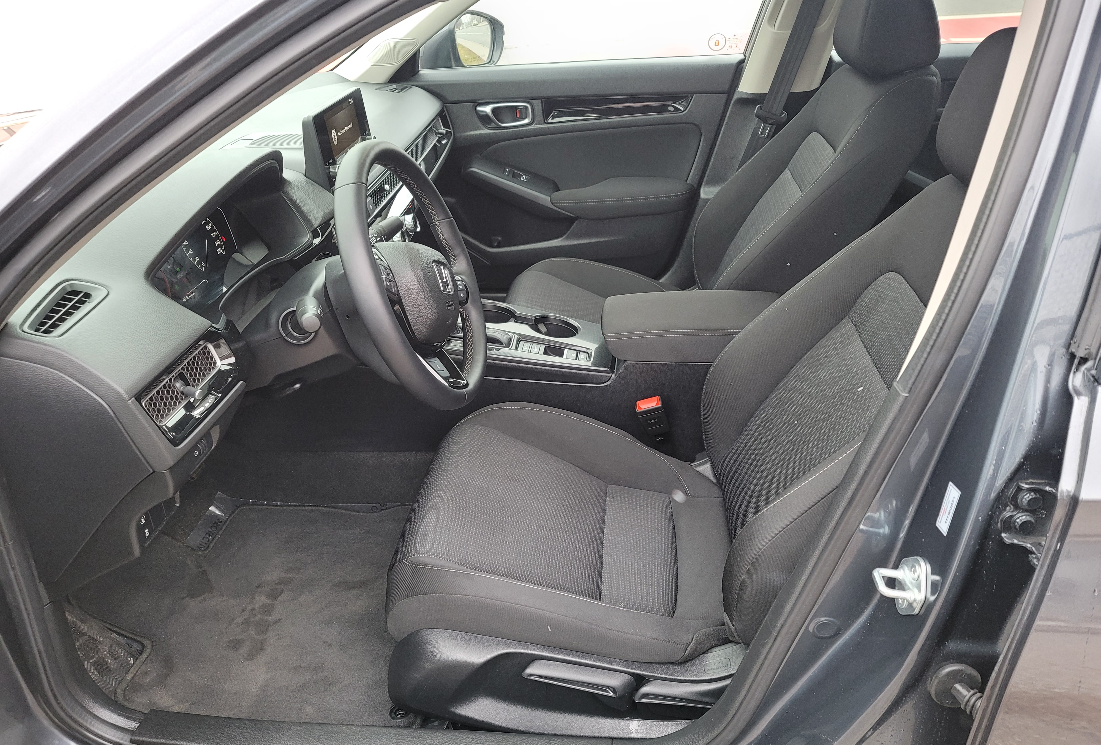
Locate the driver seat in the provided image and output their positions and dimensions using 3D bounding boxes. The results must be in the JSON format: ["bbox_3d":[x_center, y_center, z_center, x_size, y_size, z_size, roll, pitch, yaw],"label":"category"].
[{"bbox_3d":[0.210,-0.047,1.060,0.880,0.830,0.530,1,28,6],"label":"driver seat"}]

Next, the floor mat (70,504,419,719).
[{"bbox_3d":[-0.476,0.385,1.406,0.700,0.060,0.500,1,28,6],"label":"floor mat"}]

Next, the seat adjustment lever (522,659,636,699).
[{"bbox_3d":[0.034,0.375,0.973,0.135,0.025,0.030,9,29,2],"label":"seat adjustment lever"}]

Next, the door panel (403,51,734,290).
[{"bbox_3d":[0.021,-0.480,2.049,0.900,0.610,0.130,1,28,6],"label":"door panel"}]

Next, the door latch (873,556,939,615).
[{"bbox_3d":[0.314,0.190,0.713,0.041,0.058,0.038,1,28,6],"label":"door latch"}]

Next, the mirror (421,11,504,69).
[{"bbox_3d":[-0.227,-0.883,2.128,0.180,0.160,0.225,6,30,16],"label":"mirror"}]

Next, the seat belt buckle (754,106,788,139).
[{"bbox_3d":[0.523,-0.597,1.891,0.068,0.076,0.020,14,38,-1],"label":"seat belt buckle"}]

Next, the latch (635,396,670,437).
[{"bbox_3d":[0.180,0.081,1.414,0.044,0.074,0.026,-12,26,13],"label":"latch"}]

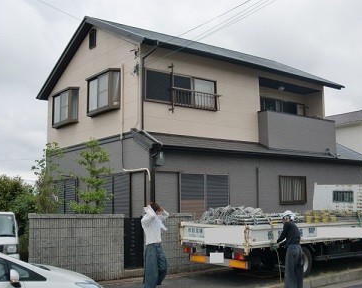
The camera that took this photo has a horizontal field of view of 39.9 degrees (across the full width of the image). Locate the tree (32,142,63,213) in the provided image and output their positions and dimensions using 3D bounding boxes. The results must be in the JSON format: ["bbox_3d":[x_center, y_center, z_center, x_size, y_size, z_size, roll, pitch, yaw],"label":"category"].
[{"bbox_3d":[-3.263,1.498,12.201,0.760,3.071,0.760,5,-9,-38],"label":"tree"}]

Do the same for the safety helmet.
[{"bbox_3d":[2.050,1.355,9.500,0.270,0.165,0.215,-10,0,-35],"label":"safety helmet"}]

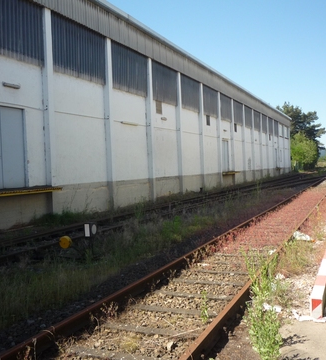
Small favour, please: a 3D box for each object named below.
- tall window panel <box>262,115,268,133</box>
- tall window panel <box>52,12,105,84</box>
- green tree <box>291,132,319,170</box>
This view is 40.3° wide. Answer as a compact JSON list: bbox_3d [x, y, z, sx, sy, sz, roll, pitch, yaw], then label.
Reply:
[{"bbox_3d":[11.868,-6.435,51.672,0.150,2.000,3.600,-1,2,24],"label":"tall window panel"},{"bbox_3d":[-3.182,-4.944,17.247,0.150,2.080,3.700,-1,2,24],"label":"tall window panel"},{"bbox_3d":[25.617,-5.100,80.094,5.410,6.930,5.400,-2,2,0],"label":"green tree"}]

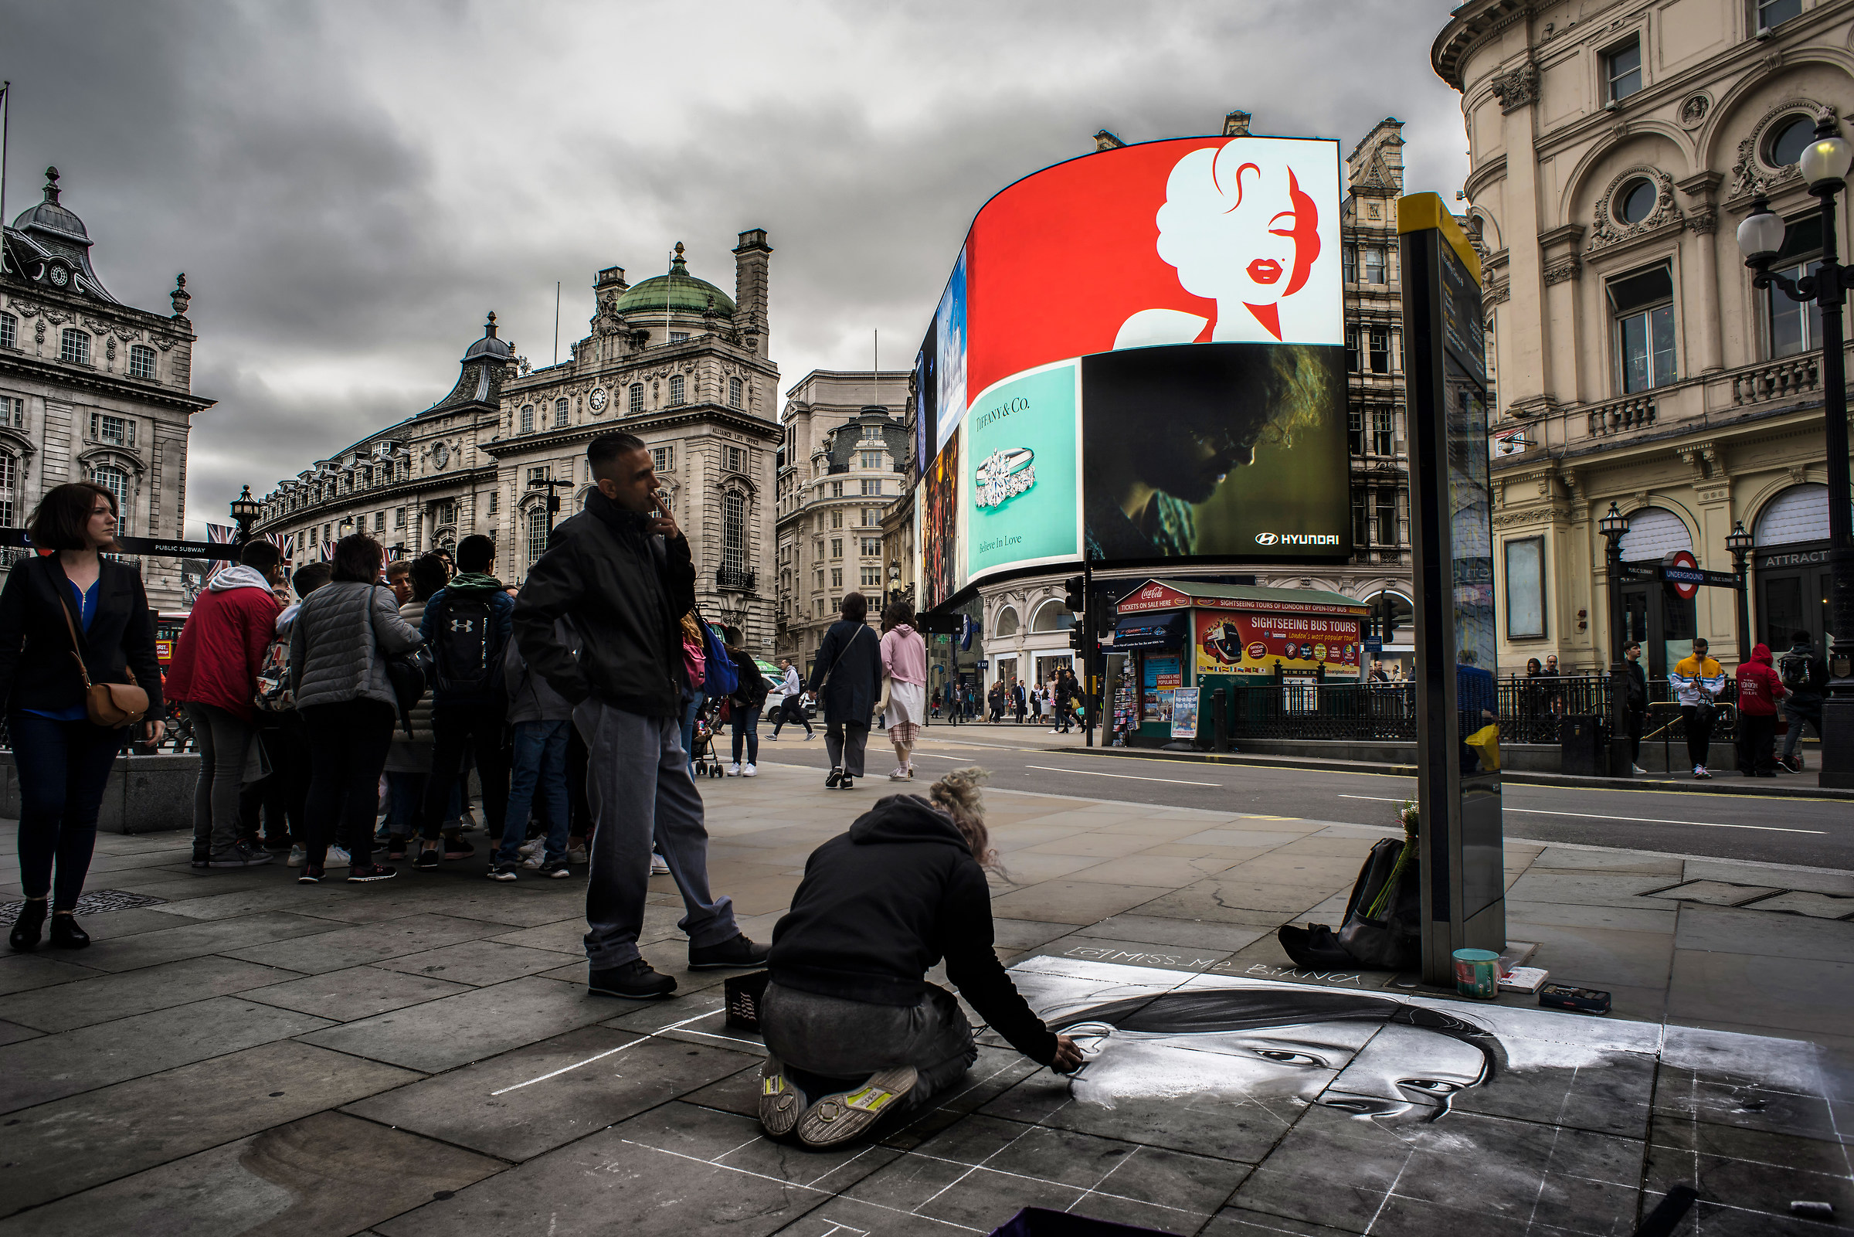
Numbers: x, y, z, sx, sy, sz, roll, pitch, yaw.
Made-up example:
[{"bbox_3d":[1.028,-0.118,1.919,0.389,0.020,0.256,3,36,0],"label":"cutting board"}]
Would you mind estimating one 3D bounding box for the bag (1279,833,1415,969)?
[{"bbox_3d":[1.365,0.878,3.886,0.460,0.400,0.320,-1,-4,18],"label":"bag"}]

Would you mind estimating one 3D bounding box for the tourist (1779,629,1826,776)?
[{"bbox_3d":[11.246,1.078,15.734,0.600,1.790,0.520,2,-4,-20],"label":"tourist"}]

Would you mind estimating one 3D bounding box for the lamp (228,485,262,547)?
[{"bbox_3d":[-8.214,0.096,14.774,0.350,3.420,0.350,0,-4,0],"label":"lamp"}]

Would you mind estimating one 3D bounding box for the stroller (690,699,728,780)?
[{"bbox_3d":[-2.250,0.966,11.420,0.780,1.000,0.480,1,-4,-16],"label":"stroller"}]

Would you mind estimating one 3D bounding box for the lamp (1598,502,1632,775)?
[{"bbox_3d":[8.506,0.258,15.175,0.350,3.400,0.350,2,-5,-28],"label":"lamp"}]

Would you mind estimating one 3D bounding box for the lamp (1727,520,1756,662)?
[{"bbox_3d":[11.120,0.398,16.820,0.390,3.420,0.390,-3,-5,34],"label":"lamp"}]

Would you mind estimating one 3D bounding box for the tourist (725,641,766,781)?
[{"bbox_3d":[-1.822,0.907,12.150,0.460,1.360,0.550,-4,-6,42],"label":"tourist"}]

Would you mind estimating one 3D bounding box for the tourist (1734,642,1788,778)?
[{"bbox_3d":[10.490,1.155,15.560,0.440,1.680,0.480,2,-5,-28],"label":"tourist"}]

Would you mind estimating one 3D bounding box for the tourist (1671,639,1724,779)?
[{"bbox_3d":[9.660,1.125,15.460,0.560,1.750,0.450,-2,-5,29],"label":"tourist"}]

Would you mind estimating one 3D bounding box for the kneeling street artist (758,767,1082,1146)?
[{"bbox_3d":[-0.020,0.687,2.722,0.550,0.710,0.760,-2,-5,28],"label":"kneeling street artist"}]

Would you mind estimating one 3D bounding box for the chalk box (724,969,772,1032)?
[{"bbox_3d":[-0.396,1.084,3.473,0.270,0.130,0.200,-3,-5,39],"label":"chalk box"}]

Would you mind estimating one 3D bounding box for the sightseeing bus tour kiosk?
[{"bbox_3d":[6.270,0.970,24.950,5.200,3.200,2.400,2,-5,-31],"label":"sightseeing bus tour kiosk"}]

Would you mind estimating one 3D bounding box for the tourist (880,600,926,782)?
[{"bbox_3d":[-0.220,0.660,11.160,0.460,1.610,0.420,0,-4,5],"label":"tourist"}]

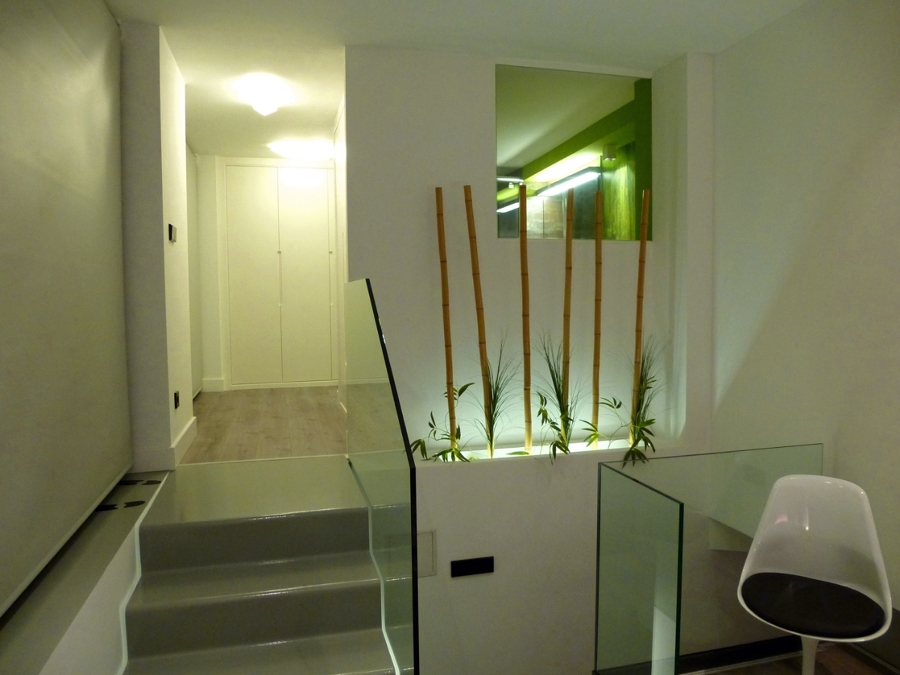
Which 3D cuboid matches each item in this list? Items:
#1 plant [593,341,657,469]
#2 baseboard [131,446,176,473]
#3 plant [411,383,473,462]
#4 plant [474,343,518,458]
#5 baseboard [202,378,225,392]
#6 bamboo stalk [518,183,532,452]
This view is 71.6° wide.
[{"bbox_3d":[0.972,0.359,3.445,0.310,0.670,0.270,-1,3,-15],"label":"plant"},{"bbox_3d":[-1.485,0.612,3.120,0.190,0.117,0.020,-1,3,-15],"label":"baseboard"},{"bbox_3d":[-0.046,0.456,3.364,0.310,0.429,0.250,-1,3,-15],"label":"plant"},{"bbox_3d":[0.254,0.350,3.480,0.240,0.645,0.230,0,3,0],"label":"plant"},{"bbox_3d":[-2.186,0.447,5.772,0.190,0.120,0.025,-1,3,-15],"label":"baseboard"},{"bbox_3d":[0.406,-0.092,3.332,0.036,1.470,0.036,-2,1,-15],"label":"bamboo stalk"}]

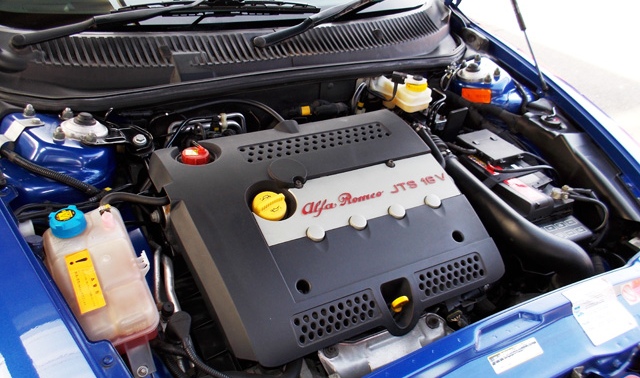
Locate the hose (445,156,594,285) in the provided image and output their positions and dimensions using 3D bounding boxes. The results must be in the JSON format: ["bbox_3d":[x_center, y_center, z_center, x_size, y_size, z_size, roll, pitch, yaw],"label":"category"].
[{"bbox_3d":[0.469,0.062,1.314,0.115,0.130,0.470,-13,38,-25],"label":"hose"}]

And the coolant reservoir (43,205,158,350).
[{"bbox_3d":[-0.434,0.171,1.057,0.162,0.235,0.165,-13,38,-25],"label":"coolant reservoir"}]

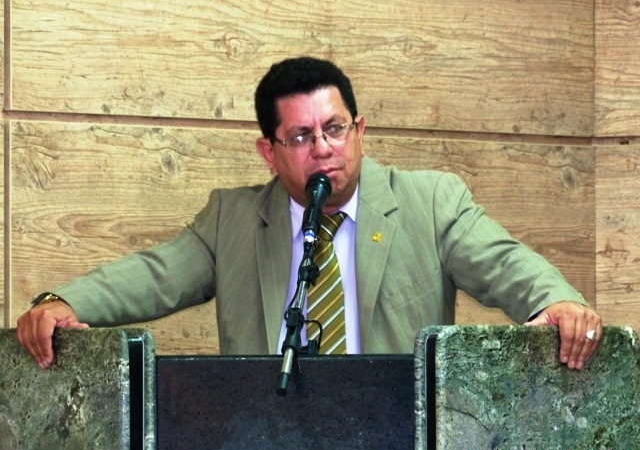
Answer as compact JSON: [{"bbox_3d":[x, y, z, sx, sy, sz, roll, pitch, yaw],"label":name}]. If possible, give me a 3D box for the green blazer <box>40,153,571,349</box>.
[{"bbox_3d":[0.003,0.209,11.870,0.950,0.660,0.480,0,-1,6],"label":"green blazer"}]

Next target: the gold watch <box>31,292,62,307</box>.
[{"bbox_3d":[-0.474,0.141,11.620,0.062,0.050,0.042,-8,28,39],"label":"gold watch"}]

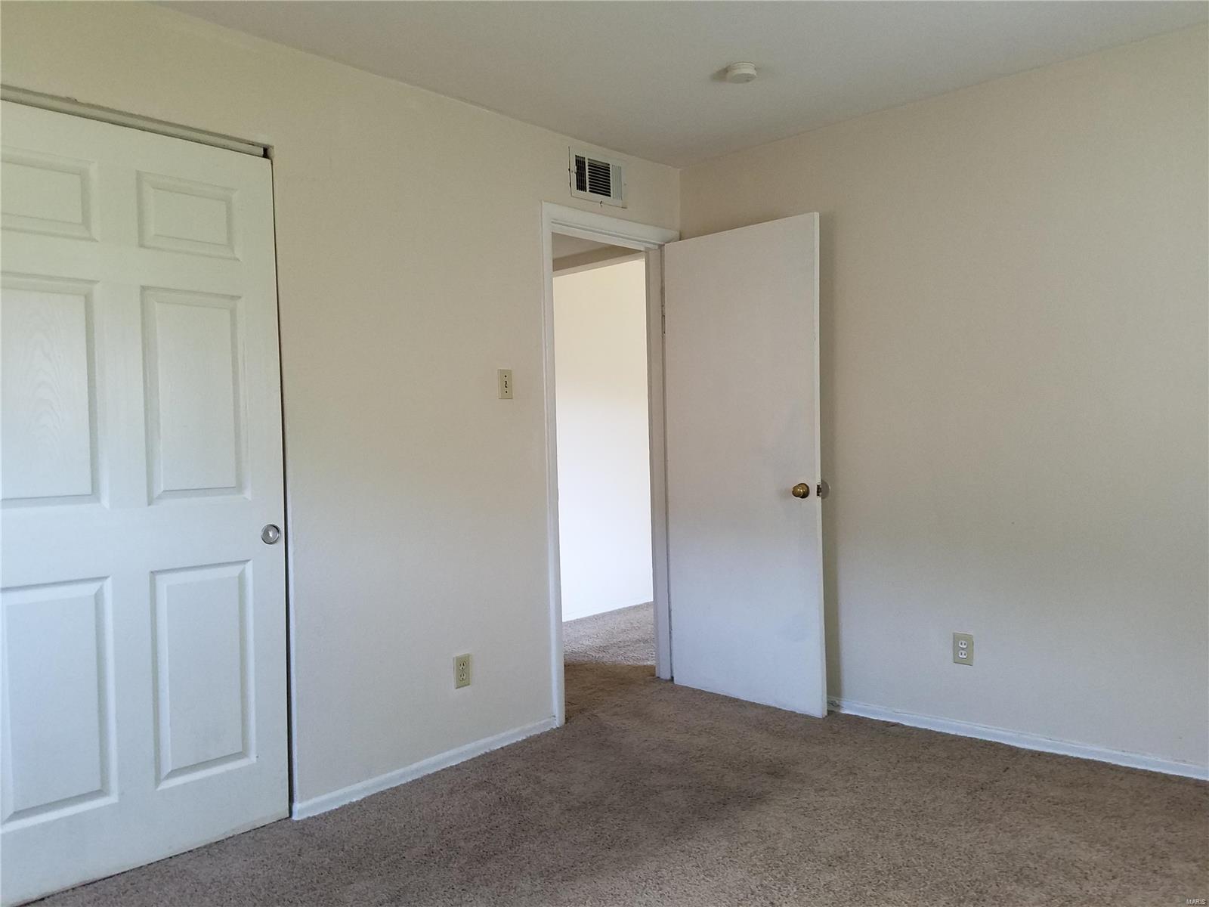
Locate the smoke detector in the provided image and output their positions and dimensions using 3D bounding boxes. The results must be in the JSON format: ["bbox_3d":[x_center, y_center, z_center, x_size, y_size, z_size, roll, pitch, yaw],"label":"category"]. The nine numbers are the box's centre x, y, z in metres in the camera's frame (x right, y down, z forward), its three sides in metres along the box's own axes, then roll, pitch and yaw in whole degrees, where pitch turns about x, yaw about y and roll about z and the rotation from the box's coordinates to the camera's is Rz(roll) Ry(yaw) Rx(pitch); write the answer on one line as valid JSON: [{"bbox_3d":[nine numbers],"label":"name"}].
[{"bbox_3d":[0.467,-1.296,3.101,0.110,0.036,0.110,-2,1,0],"label":"smoke detector"}]

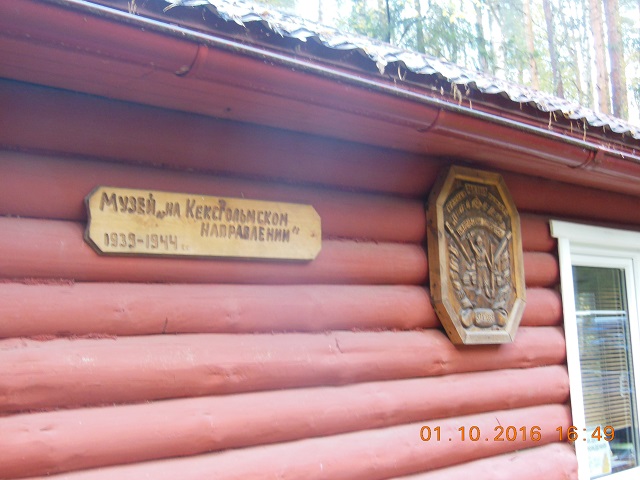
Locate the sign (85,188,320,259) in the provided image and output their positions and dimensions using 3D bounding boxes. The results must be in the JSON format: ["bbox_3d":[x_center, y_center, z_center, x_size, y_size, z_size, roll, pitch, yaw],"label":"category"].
[{"bbox_3d":[-0.318,-0.035,2.904,0.027,0.186,0.882,-10,-9,44],"label":"sign"}]

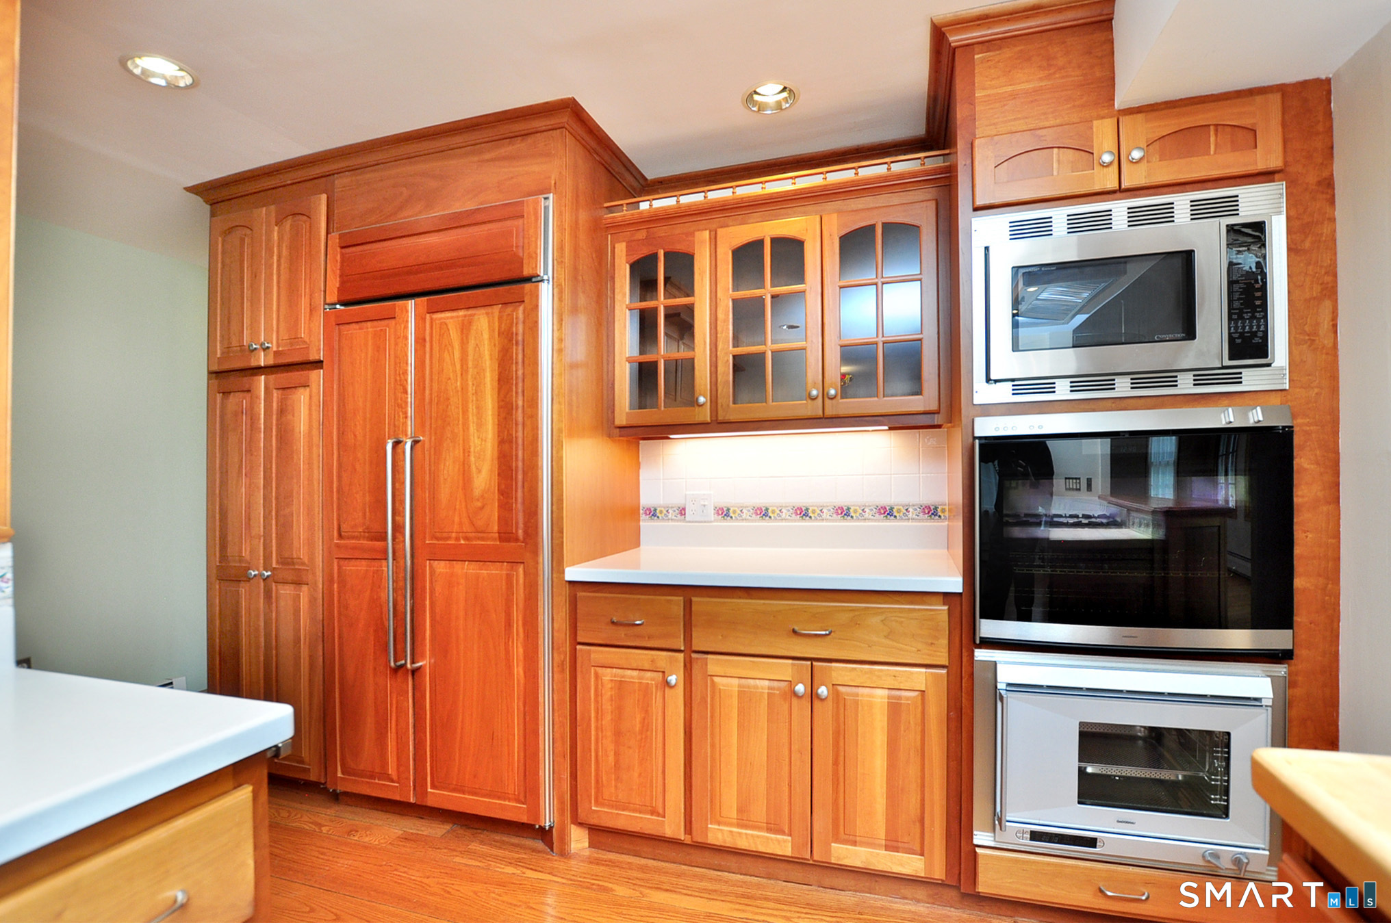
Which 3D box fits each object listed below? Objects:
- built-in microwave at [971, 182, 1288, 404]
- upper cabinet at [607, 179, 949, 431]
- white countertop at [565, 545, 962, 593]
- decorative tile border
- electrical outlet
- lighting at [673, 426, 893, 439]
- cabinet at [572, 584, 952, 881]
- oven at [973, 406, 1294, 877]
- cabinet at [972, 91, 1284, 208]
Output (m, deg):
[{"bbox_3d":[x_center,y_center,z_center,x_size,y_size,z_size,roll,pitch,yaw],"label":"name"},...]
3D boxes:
[{"bbox_3d":[1.128,-0.407,1.664,0.667,0.497,0.465,-1,-1,17],"label":"built-in microwave"},{"bbox_3d":[0.273,-0.524,2.144,1.195,0.828,0.330,-1,-1,17],"label":"upper cabinet"},{"bbox_3d":[0.232,0.357,2.012,1.191,0.040,0.590,-1,-1,17],"label":"white countertop"},{"bbox_3d":[0.345,0.201,2.283,1.202,0.073,0.012,-1,-1,17],"label":"decorative tile border"},{"bbox_3d":[0.015,0.185,2.383,0.120,0.124,0.014,-1,-1,17],"label":"electrical outlet"},{"bbox_3d":[0.274,-0.108,2.030,0.760,0.030,0.080,-1,-1,17],"label":"lighting"},{"bbox_3d":[0.245,0.786,2.011,1.179,0.818,0.575,-1,-1,17],"label":"cabinet"},{"bbox_3d":[1.132,0.444,1.688,0.667,1.122,0.580,-1,-1,17],"label":"oven"},{"bbox_3d":[1.141,-0.772,1.719,0.666,0.195,0.580,-1,-1,17],"label":"cabinet"}]

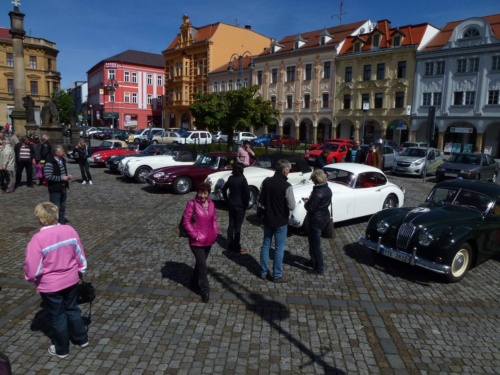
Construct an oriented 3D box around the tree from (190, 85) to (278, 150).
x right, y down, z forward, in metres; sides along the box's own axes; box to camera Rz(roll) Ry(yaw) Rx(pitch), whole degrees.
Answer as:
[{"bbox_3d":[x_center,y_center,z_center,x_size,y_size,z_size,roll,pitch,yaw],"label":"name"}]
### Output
[{"bbox_3d":[-1.415,-5.971,29.846,7.400,5.500,7.000,2,10,0],"label":"tree"}]

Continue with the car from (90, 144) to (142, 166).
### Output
[{"bbox_3d":[-6.016,-1.682,18.152,4.450,1.220,1.660,-5,12,-31],"label":"car"}]

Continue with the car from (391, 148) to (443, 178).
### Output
[{"bbox_3d":[9.461,-1.654,19.475,1.600,1.520,3.650,10,13,42],"label":"car"}]

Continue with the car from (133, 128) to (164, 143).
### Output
[{"bbox_3d":[-12.092,-6.375,41.856,4.200,1.750,1.750,-4,11,-31],"label":"car"}]

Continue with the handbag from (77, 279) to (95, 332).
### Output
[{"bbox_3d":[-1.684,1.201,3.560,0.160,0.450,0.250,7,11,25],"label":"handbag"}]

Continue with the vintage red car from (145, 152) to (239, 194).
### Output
[{"bbox_3d":[-1.710,-0.588,13.498,4.450,1.240,1.660,-5,11,-32],"label":"vintage red car"}]

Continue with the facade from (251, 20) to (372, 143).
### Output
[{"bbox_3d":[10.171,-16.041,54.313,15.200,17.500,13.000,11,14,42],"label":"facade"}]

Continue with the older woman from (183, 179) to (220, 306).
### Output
[{"bbox_3d":[-0.654,0.720,4.688,0.500,1.600,0.360,-1,10,-15],"label":"older woman"}]

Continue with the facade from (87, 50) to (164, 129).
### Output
[{"bbox_3d":[-28.457,-20.919,79.173,13.806,16.000,19.000,-6,13,-37],"label":"facade"}]

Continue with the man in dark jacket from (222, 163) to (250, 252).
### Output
[{"bbox_3d":[-0.216,0.364,6.386,0.500,1.656,0.360,6,11,24],"label":"man in dark jacket"}]

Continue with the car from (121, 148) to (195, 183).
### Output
[{"bbox_3d":[-3.237,-1.045,14.755,4.420,1.340,1.580,-5,12,-32],"label":"car"}]

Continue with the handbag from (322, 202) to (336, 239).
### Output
[{"bbox_3d":[1.310,0.547,5.750,0.280,0.580,0.140,7,11,30],"label":"handbag"}]

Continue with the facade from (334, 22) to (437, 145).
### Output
[{"bbox_3d":[20.355,-14.995,52.114,11.200,16.800,9.000,9,12,39],"label":"facade"}]

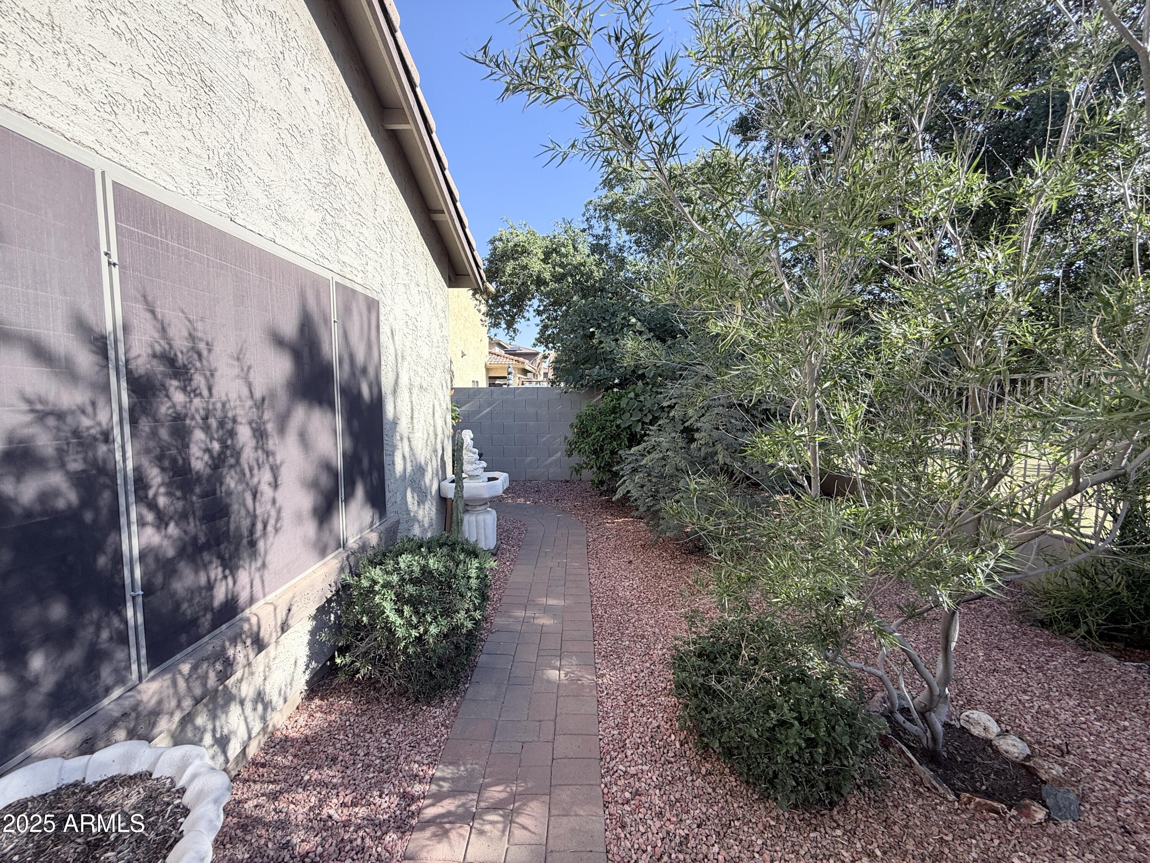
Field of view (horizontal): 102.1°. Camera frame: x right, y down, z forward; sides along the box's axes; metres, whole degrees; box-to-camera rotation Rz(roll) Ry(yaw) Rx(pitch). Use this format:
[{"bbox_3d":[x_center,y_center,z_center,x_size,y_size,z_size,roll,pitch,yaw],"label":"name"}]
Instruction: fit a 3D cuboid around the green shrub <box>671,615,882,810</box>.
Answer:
[{"bbox_3d":[0.810,1.134,1.984,0.780,0.570,0.780,0,4,0],"label":"green shrub"}]

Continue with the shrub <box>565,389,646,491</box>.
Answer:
[{"bbox_3d":[0.530,0.130,7.694,1.380,1.680,1.300,0,4,0],"label":"shrub"}]

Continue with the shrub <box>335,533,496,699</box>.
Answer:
[{"bbox_3d":[-0.880,0.996,2.656,0.840,0.740,0.860,0,4,0],"label":"shrub"}]

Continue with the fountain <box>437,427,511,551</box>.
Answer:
[{"bbox_3d":[-1.010,0.595,4.761,0.660,1.210,0.660,0,4,0],"label":"fountain"}]

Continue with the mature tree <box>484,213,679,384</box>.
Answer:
[{"bbox_3d":[0.120,-1.768,9.391,4.300,5.200,4.000,0,4,0],"label":"mature tree"}]

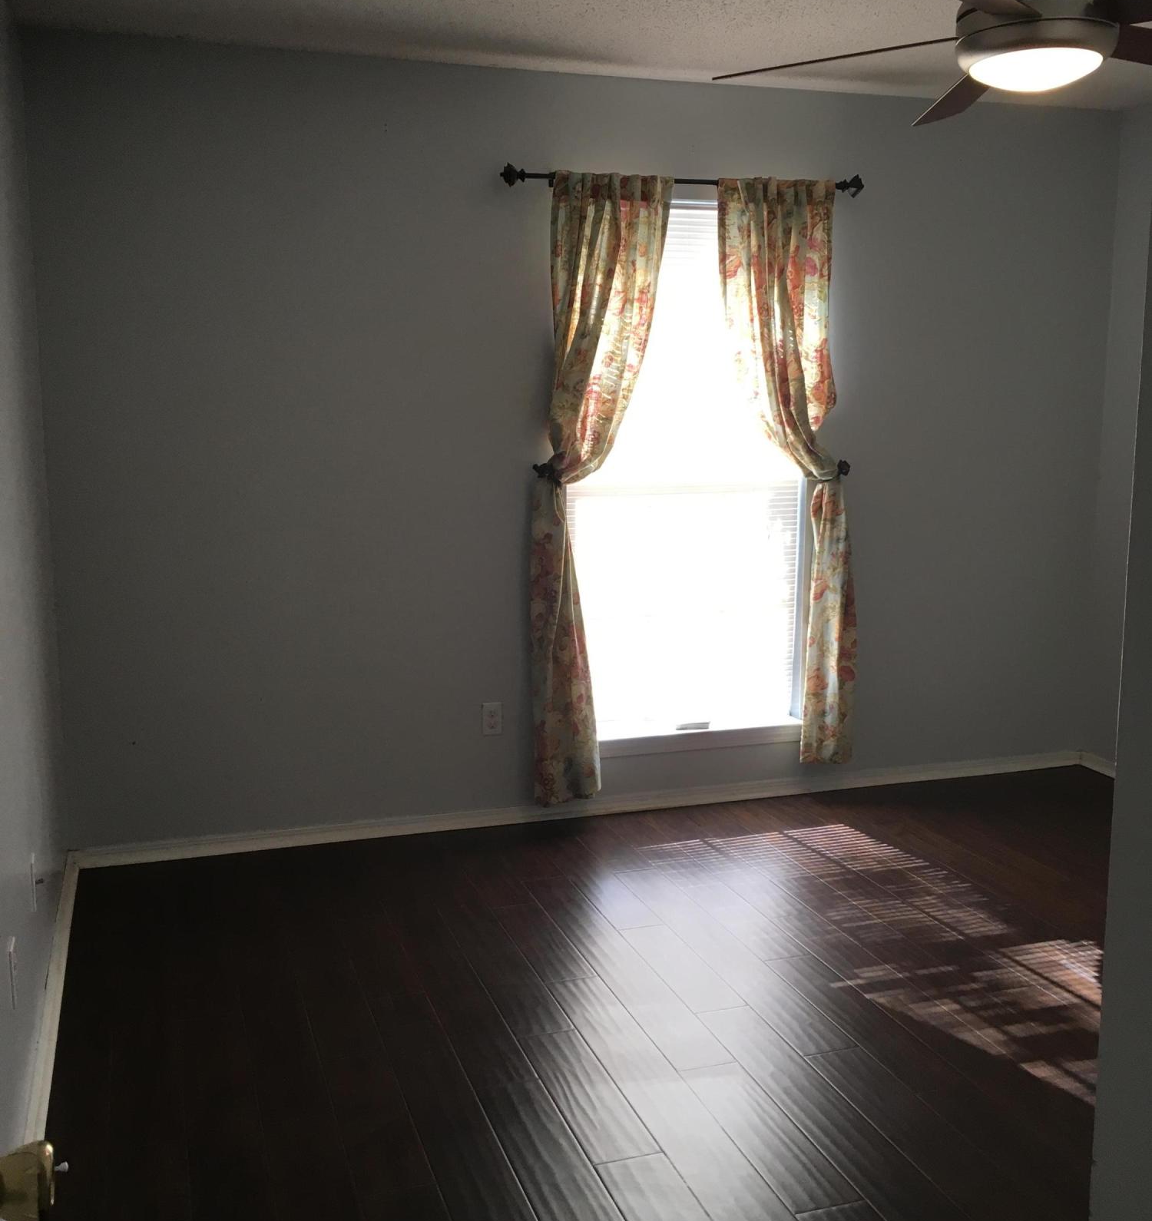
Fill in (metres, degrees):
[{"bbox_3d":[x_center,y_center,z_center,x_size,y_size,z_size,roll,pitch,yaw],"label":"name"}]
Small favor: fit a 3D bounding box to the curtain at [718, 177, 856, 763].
[{"bbox_3d":[0.728,-0.434,4.425,0.572,2.006,0.130,-3,10,-18],"label":"curtain"}]

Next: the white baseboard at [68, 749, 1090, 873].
[{"bbox_3d":[0.231,0.672,4.525,3.721,0.065,0.016,-3,10,-18],"label":"white baseboard"}]

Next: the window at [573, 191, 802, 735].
[{"bbox_3d":[0.381,-0.463,4.435,0.898,1.815,0.100,-3,10,-18],"label":"window"}]

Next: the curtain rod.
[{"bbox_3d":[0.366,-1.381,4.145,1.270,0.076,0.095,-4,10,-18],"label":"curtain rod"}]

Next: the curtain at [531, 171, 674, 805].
[{"bbox_3d":[0.080,-0.369,4.220,0.481,2.056,0.130,-3,10,-18],"label":"curtain"}]

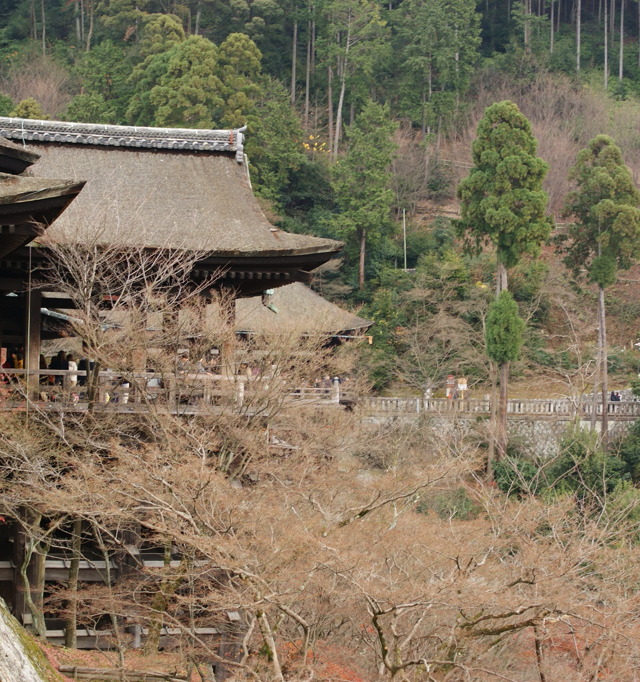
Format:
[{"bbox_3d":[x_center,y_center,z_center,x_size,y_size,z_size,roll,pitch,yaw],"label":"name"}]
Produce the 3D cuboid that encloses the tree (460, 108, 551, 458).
[{"bbox_3d":[14.020,-4.130,113.000,7.040,28.510,6.830,1,-3,7],"label":"tree"}]

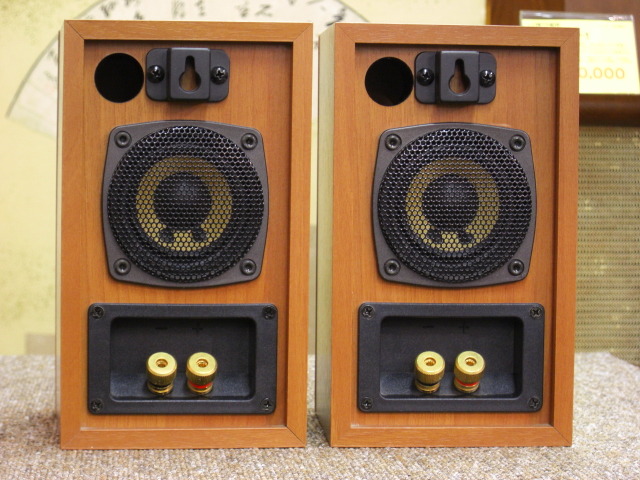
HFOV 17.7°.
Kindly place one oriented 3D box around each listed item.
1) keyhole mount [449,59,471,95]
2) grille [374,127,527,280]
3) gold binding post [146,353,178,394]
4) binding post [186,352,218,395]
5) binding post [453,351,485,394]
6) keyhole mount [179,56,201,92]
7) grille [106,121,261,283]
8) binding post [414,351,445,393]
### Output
[{"bbox_3d":[0.068,-0.079,0.990,0.011,0.017,0.006,0,3,-5],"label":"keyhole mount"},{"bbox_3d":[0.065,-0.016,0.993,0.075,0.075,0.010,0,3,-5],"label":"grille"},{"bbox_3d":[-0.076,0.065,0.993,0.015,0.015,0.015,0,-42,-8],"label":"gold binding post"},{"bbox_3d":[-0.057,0.065,0.995,0.015,0.015,0.015,0,-42,-8],"label":"binding post"},{"bbox_3d":[0.073,0.065,1.006,0.015,0.015,0.015,0,-42,-5],"label":"binding post"},{"bbox_3d":[-0.062,-0.079,0.979,0.011,0.017,0.006,0,3,-8],"label":"keyhole mount"},{"bbox_3d":[-0.064,-0.017,0.982,0.075,0.075,0.010,0,3,-8],"label":"grille"},{"bbox_3d":[0.054,0.065,1.004,0.015,0.015,0.015,0,-42,-5],"label":"binding post"}]

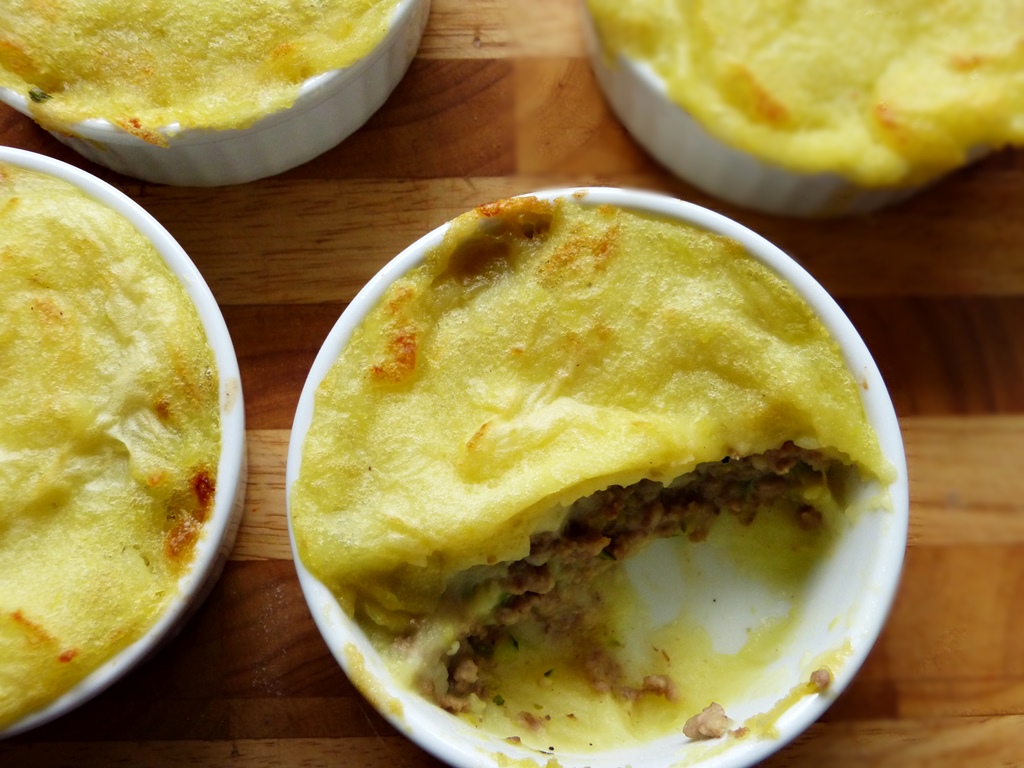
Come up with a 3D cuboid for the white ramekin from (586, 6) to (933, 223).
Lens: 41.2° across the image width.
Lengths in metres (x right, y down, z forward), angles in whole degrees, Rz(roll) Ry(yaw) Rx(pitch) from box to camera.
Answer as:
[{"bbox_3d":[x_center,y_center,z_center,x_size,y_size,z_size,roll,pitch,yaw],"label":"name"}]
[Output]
[{"bbox_3d":[0.066,-0.090,0.288,0.111,0.035,0.111,0,76,-1],"label":"white ramekin"}]

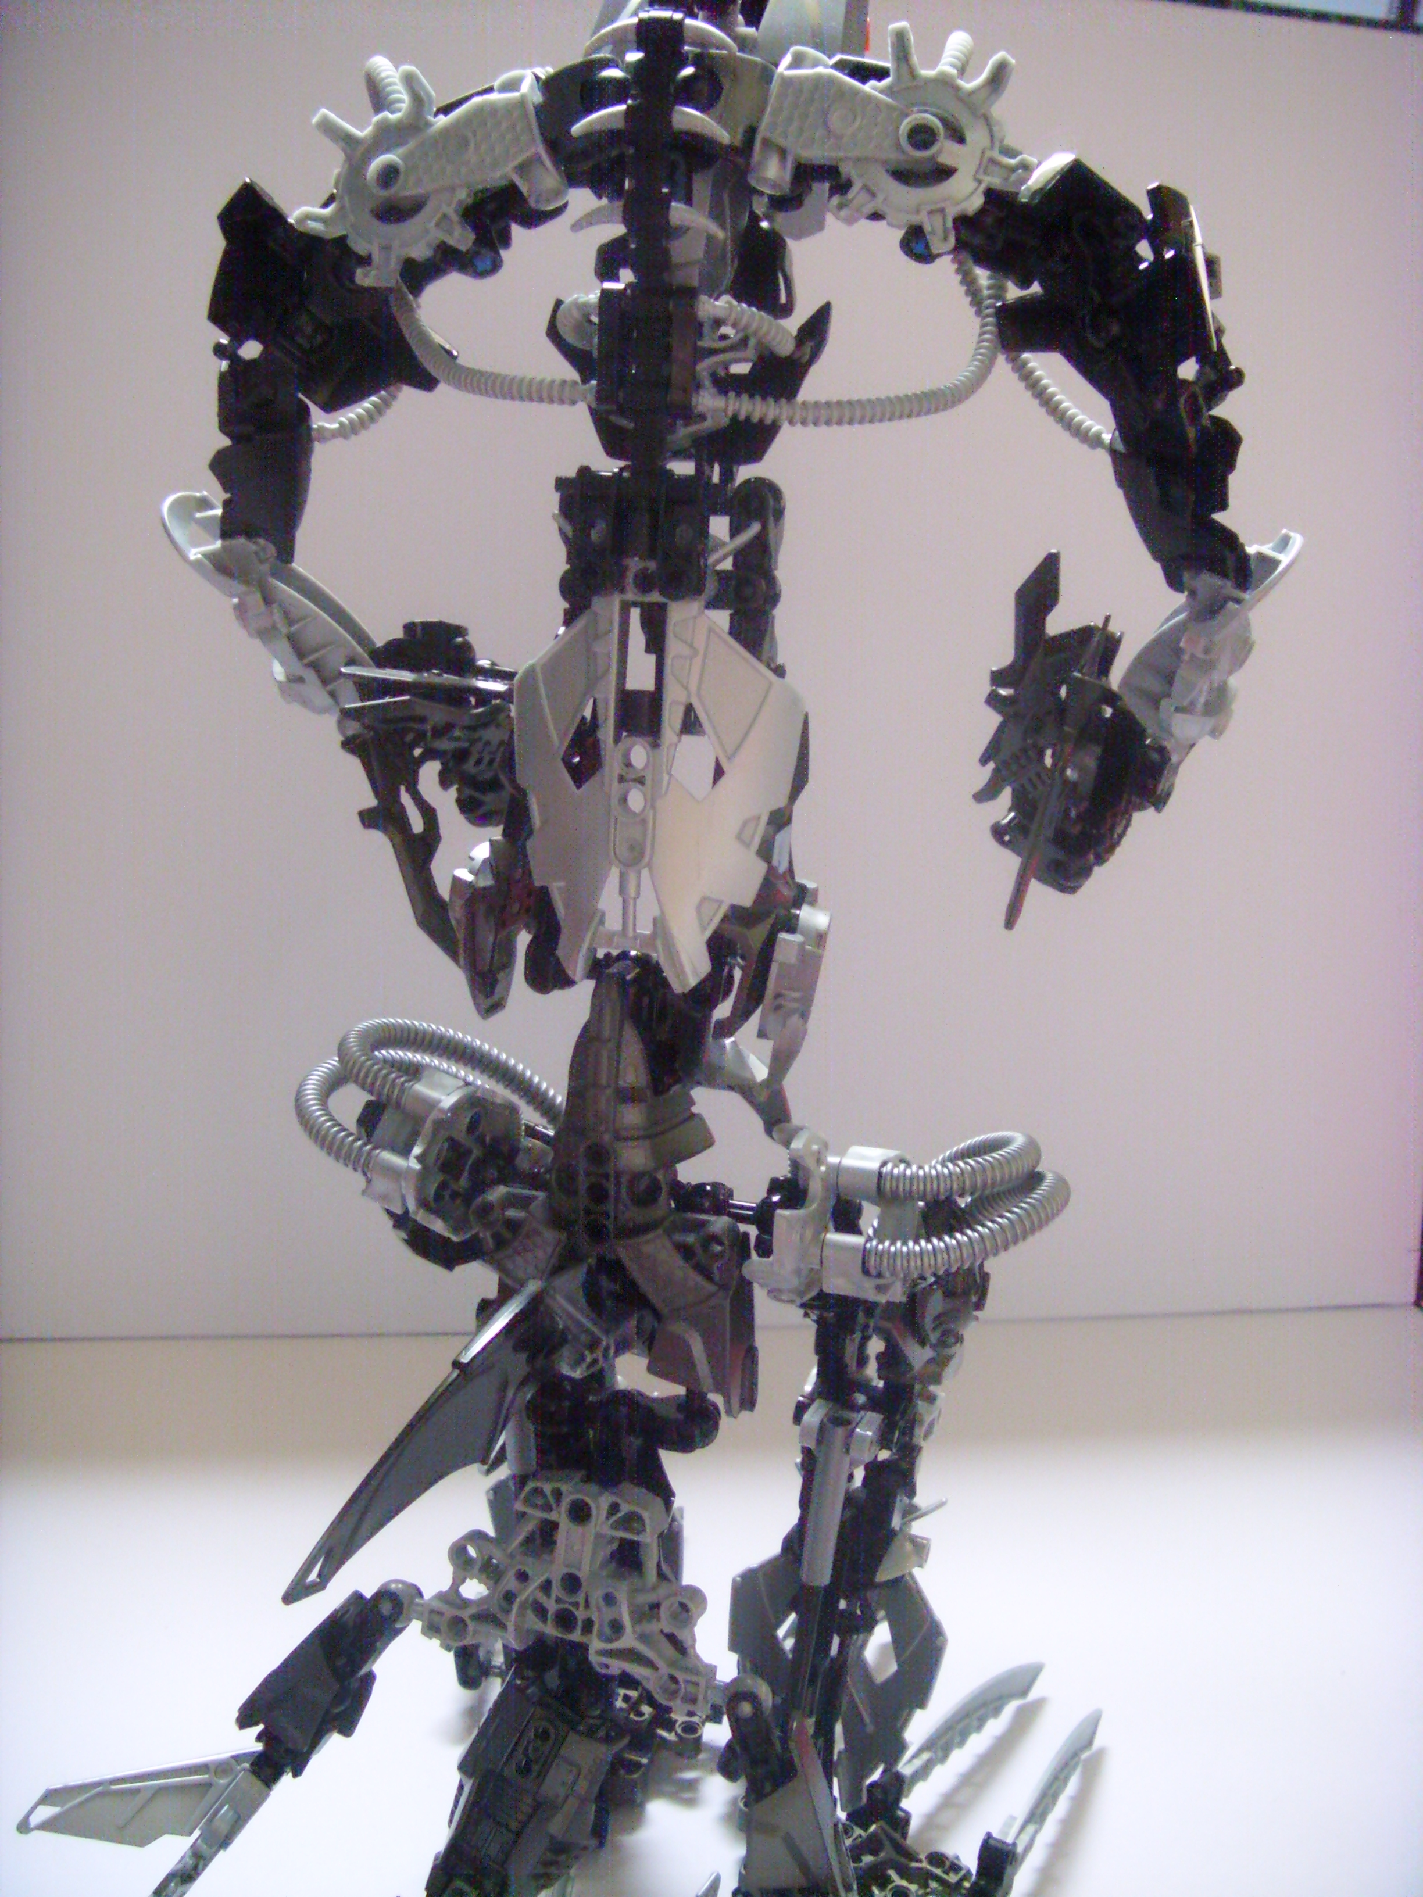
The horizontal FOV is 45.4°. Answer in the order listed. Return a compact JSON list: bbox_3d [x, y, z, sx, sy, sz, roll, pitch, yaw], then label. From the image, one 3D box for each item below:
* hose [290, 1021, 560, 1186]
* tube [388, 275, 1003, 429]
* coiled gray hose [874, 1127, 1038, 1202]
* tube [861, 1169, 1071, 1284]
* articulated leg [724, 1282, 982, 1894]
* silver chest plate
[{"bbox_3d":[-0.059,0.029,0.372,0.053,0.029,0.062,3,6,10],"label":"hose"},{"bbox_3d":[-0.004,-0.116,0.330,0.119,0.027,0.028,3,6,10],"label":"tube"},{"bbox_3d":[0.052,0.048,0.367,0.039,0.016,0.055,3,6,10],"label":"coiled gray hose"},{"bbox_3d":[0.053,0.061,0.368,0.046,0.021,0.058,3,6,10],"label":"tube"},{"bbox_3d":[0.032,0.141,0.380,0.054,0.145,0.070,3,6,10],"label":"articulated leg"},{"bbox_3d":[-0.009,-0.030,0.324,0.056,0.075,0.023,3,6,10],"label":"silver chest plate"}]

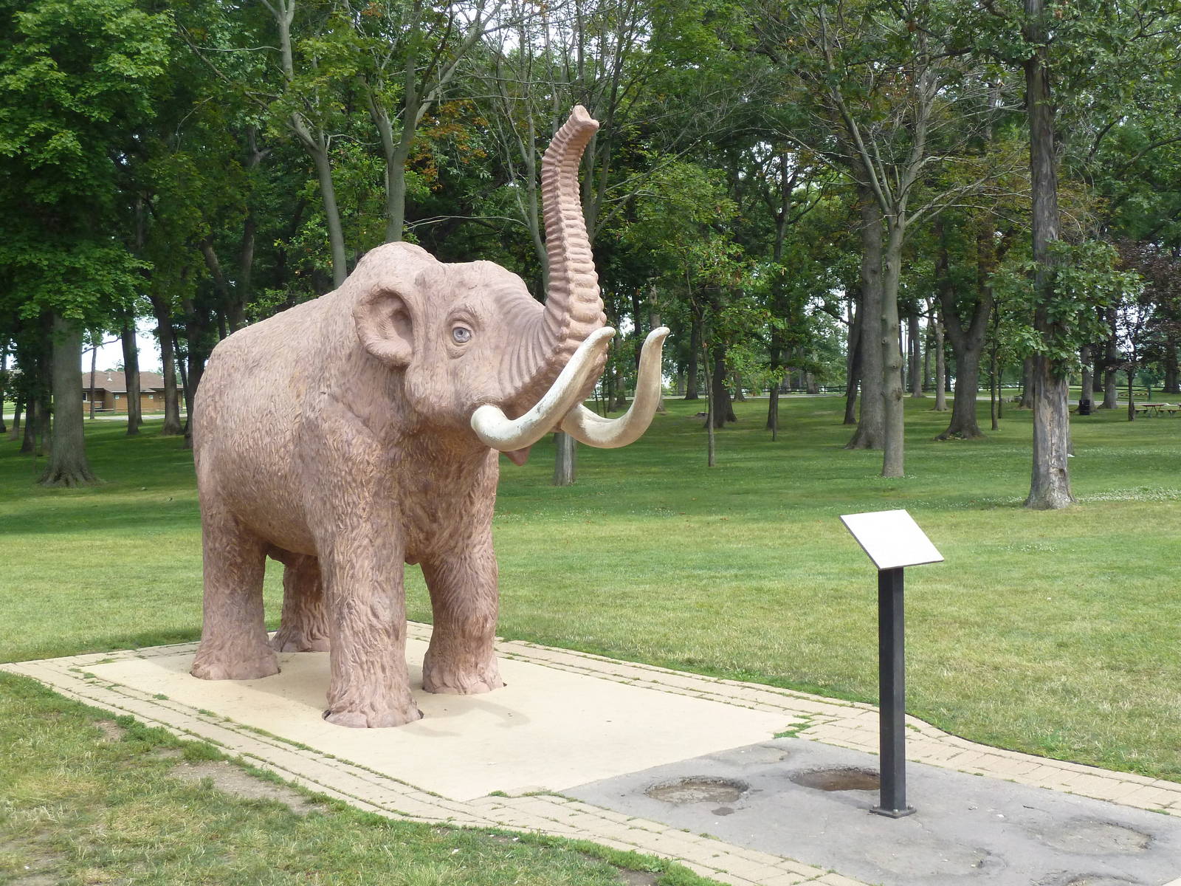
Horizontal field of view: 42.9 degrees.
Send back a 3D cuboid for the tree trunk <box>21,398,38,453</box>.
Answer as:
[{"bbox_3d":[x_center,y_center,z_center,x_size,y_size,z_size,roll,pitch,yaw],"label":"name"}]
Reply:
[{"bbox_3d":[-18.513,-0.624,49.500,0.578,1.885,0.517,-1,2,-20],"label":"tree trunk"}]

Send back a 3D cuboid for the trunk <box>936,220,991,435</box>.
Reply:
[{"bbox_3d":[13.334,-4.028,53.500,1.973,7.690,1.447,0,2,14],"label":"trunk"}]

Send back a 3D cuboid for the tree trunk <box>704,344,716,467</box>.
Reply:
[{"bbox_3d":[2.765,-0.872,34.600,0.255,2.827,0.181,-1,2,5],"label":"tree trunk"}]

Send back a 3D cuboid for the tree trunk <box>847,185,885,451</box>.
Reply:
[{"bbox_3d":[8.256,-3.668,44.700,1.181,7.633,1.044,0,2,10],"label":"tree trunk"}]

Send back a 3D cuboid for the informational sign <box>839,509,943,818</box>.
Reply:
[{"bbox_3d":[1.234,0.888,6.074,0.418,1.203,0.210,-2,2,-41],"label":"informational sign"}]

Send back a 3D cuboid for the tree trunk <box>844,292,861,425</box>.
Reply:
[{"bbox_3d":[13.248,-4.269,75.500,1.021,6.632,0.789,0,2,10],"label":"tree trunk"}]

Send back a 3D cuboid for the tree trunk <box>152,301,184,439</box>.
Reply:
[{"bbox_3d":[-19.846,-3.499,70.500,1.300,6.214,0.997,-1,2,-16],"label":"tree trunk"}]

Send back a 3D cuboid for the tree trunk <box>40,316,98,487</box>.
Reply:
[{"bbox_3d":[-10.756,-0.891,31.000,1.143,3.456,1.029,-1,2,-19],"label":"tree trunk"}]

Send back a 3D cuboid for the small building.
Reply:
[{"bbox_3d":[-56.882,-6.152,182.000,13.800,4.978,7.600,-2,2,-41],"label":"small building"}]

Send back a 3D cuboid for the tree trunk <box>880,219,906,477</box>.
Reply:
[{"bbox_3d":[6.037,-1.907,29.900,0.496,5.133,0.423,0,2,11],"label":"tree trunk"}]

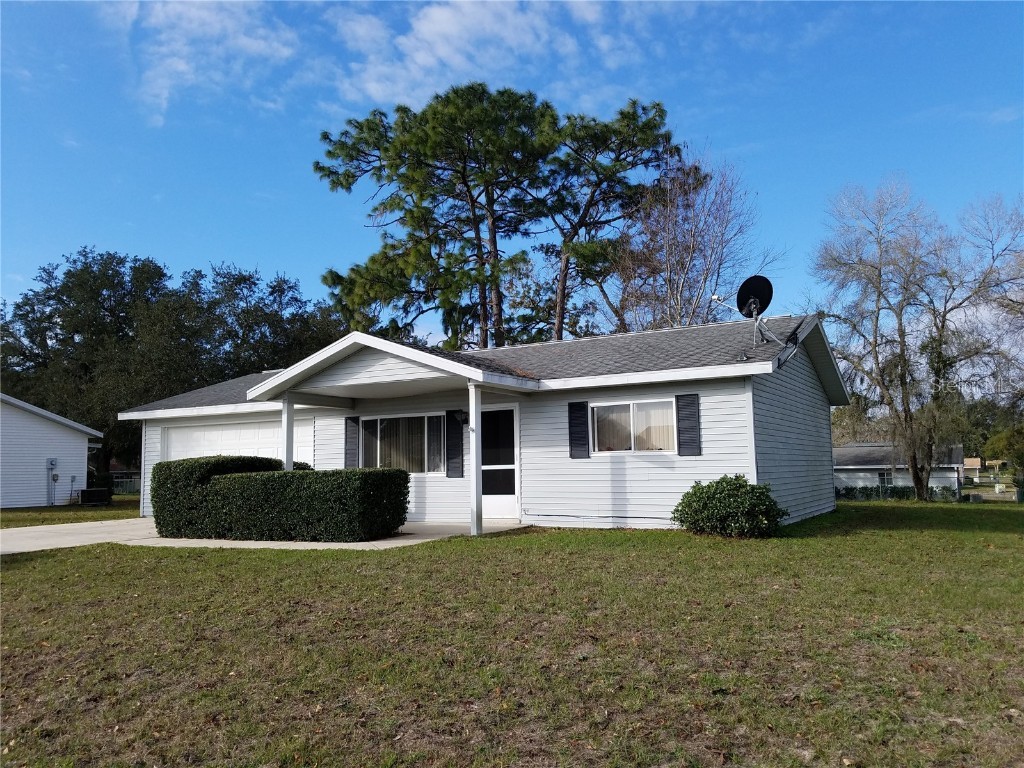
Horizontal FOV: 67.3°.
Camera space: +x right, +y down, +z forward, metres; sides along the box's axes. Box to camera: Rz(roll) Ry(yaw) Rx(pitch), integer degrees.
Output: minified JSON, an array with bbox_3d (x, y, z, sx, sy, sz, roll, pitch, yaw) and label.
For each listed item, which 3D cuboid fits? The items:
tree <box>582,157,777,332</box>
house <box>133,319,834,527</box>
[{"bbox_3d":[6.072,-2.215,27.880,6.600,12.400,6.400,-1,-6,0],"label":"tree"},{"bbox_3d":[-1.380,1.058,17.796,15.821,3.892,9.831,-5,-7,31],"label":"house"}]

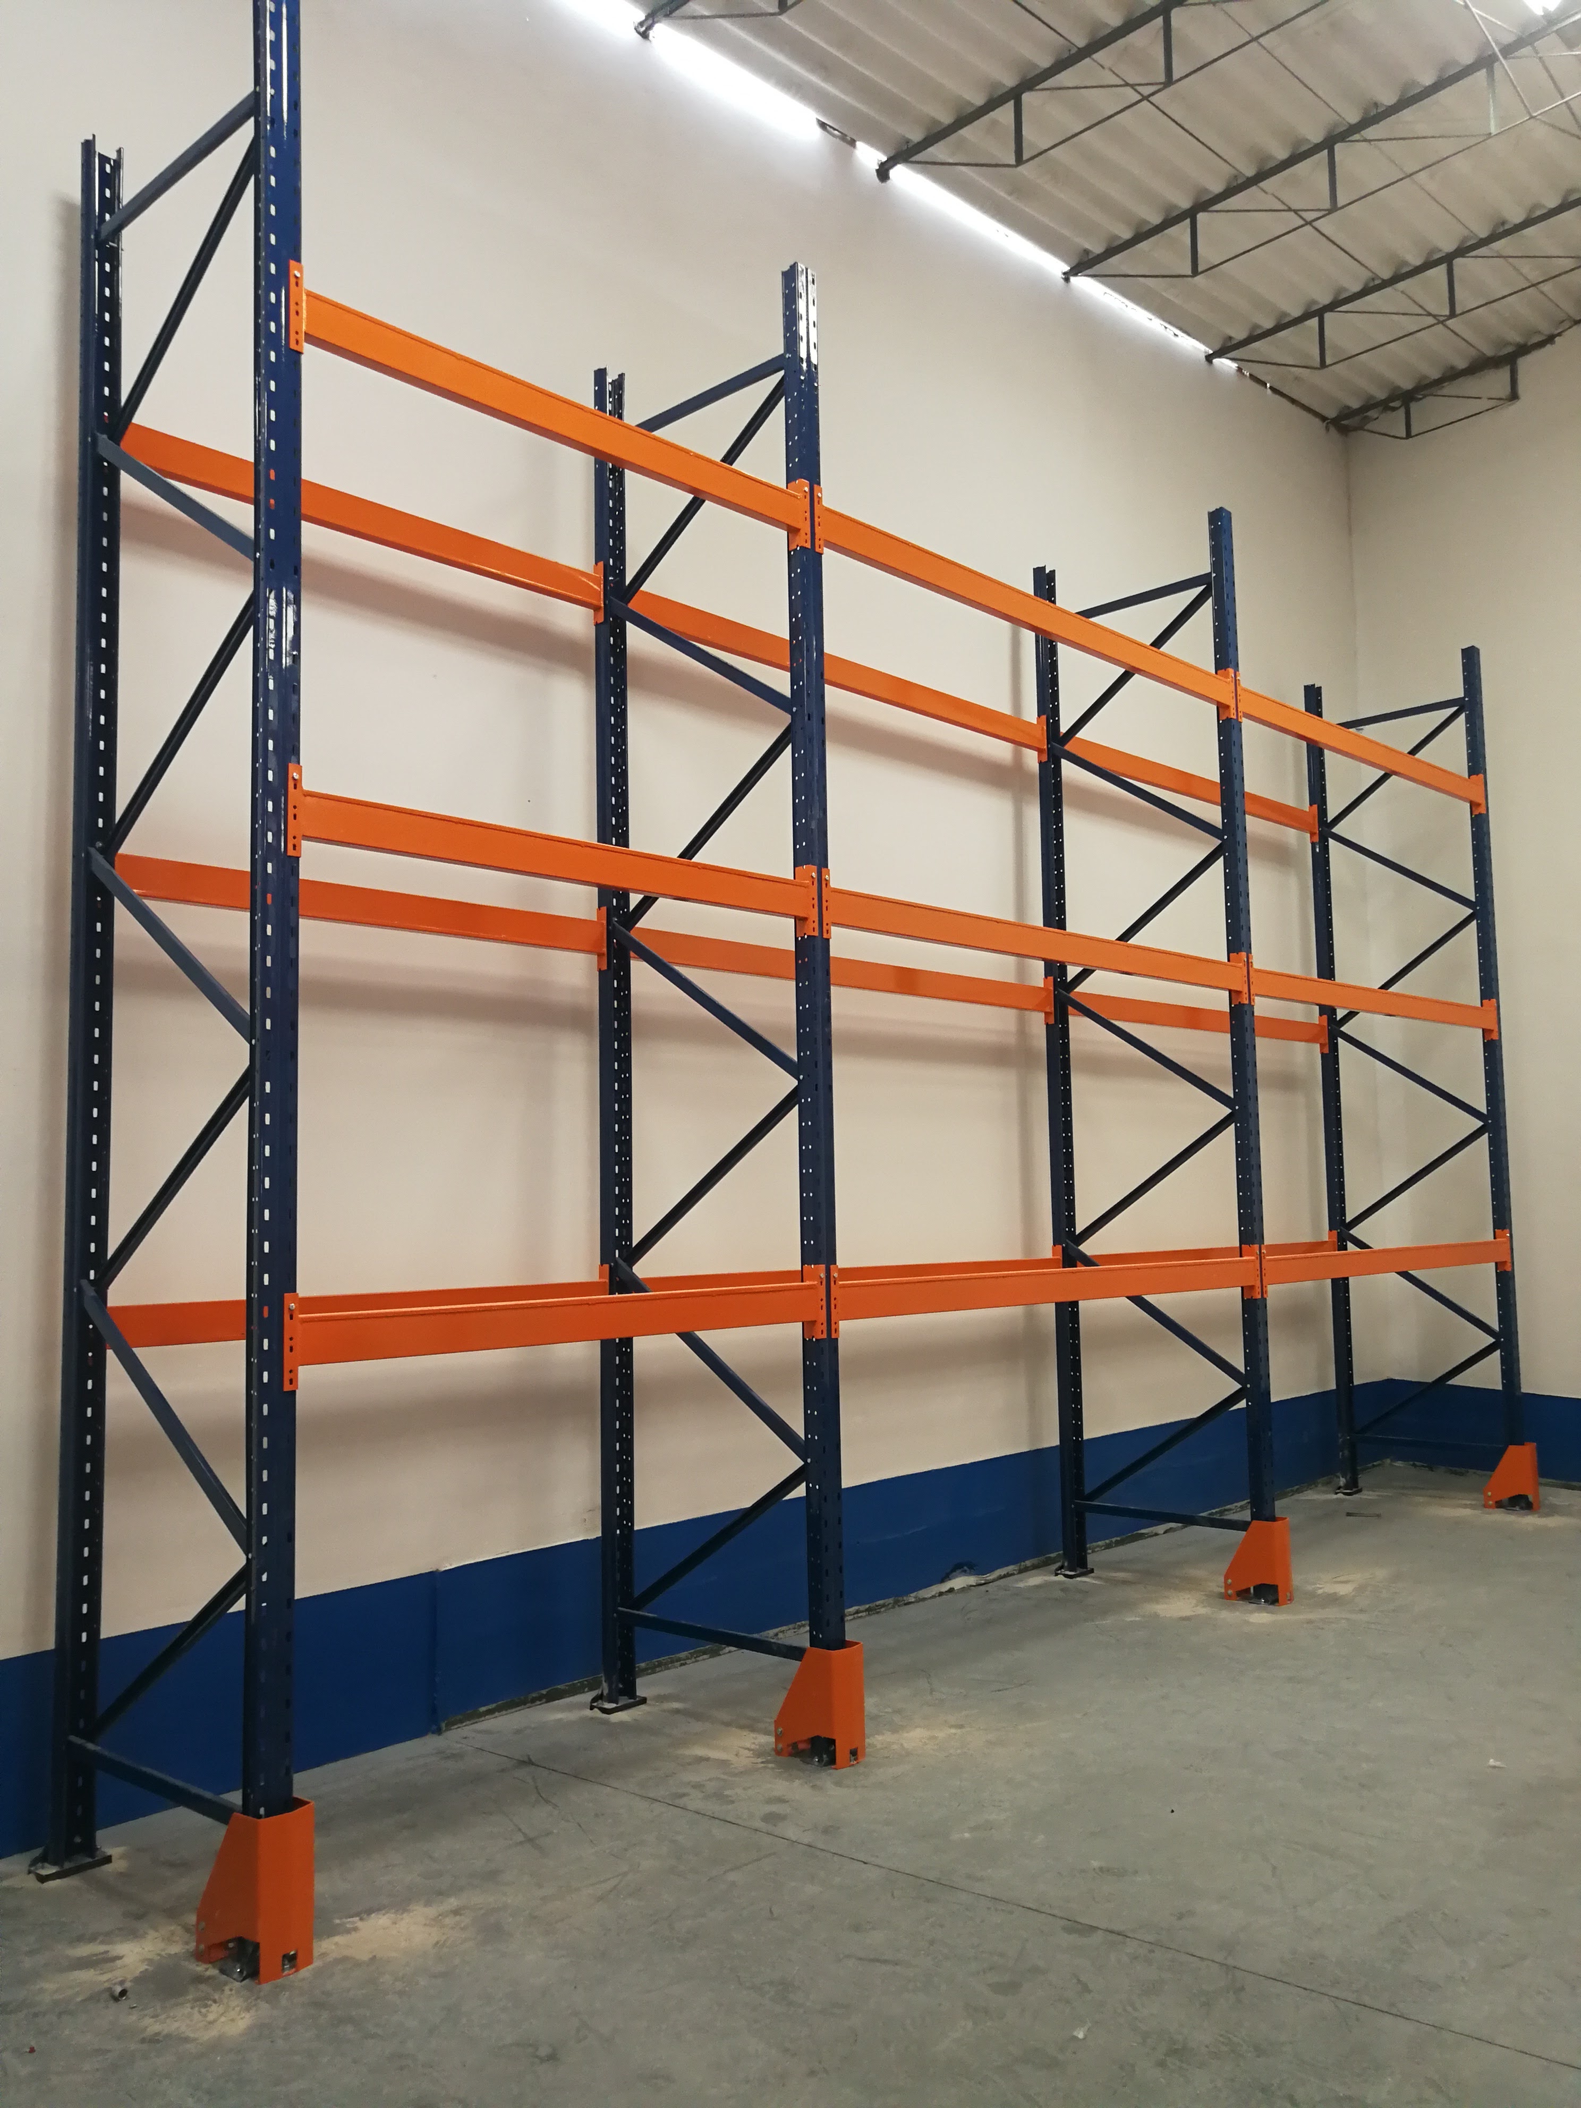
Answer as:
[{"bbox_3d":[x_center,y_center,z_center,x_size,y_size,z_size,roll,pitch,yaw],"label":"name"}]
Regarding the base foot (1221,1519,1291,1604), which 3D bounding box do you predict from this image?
[{"bbox_3d":[2.023,2.174,7.086,0.231,0.353,0.130,-6,-7,44],"label":"base foot"}]

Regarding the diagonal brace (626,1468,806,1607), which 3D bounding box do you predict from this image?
[{"bbox_3d":[-0.234,1.604,5.429,0.033,0.044,1.138,5,-41,-46],"label":"diagonal brace"}]

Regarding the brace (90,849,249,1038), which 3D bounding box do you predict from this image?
[{"bbox_3d":[-1.606,-0.291,4.252,0.033,0.044,1.138,5,25,-47],"label":"brace"}]

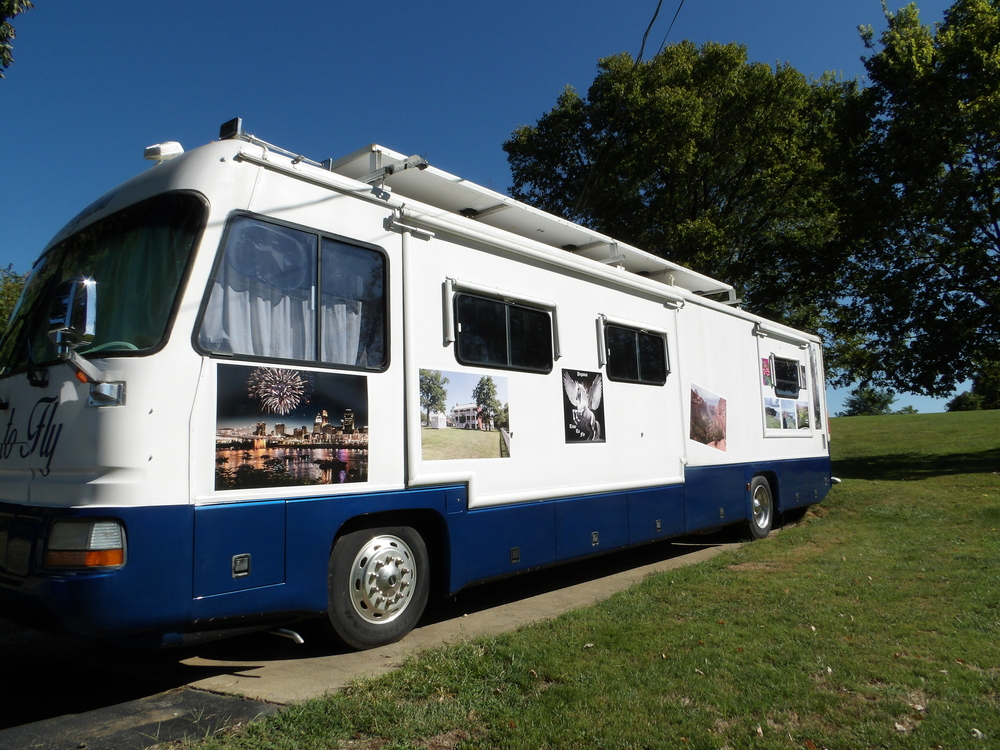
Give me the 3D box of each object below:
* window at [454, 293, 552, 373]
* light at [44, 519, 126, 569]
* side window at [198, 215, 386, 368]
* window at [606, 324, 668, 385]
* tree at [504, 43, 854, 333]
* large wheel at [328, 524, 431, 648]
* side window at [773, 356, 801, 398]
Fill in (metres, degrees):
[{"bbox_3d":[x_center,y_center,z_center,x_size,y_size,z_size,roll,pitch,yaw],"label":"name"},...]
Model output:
[{"bbox_3d":[0.070,-0.338,5.876,0.050,0.610,1.298,-6,-8,42],"label":"window"},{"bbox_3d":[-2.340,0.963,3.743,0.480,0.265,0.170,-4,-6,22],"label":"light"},{"bbox_3d":[-1.310,-0.534,4.426,0.050,0.970,1.430,-6,-8,42],"label":"side window"},{"bbox_3d":[1.556,-0.200,7.494,0.050,0.605,1.290,-6,-8,42],"label":"window"},{"bbox_3d":[6.502,-4.459,23.549,12.000,15.495,12.000,-3,-6,16],"label":"tree"},{"bbox_3d":[-0.924,1.476,4.855,0.280,0.950,0.950,-6,-8,42],"label":"large wheel"},{"bbox_3d":[4.735,0.076,10.958,0.050,0.620,1.130,-6,-8,42],"label":"side window"}]

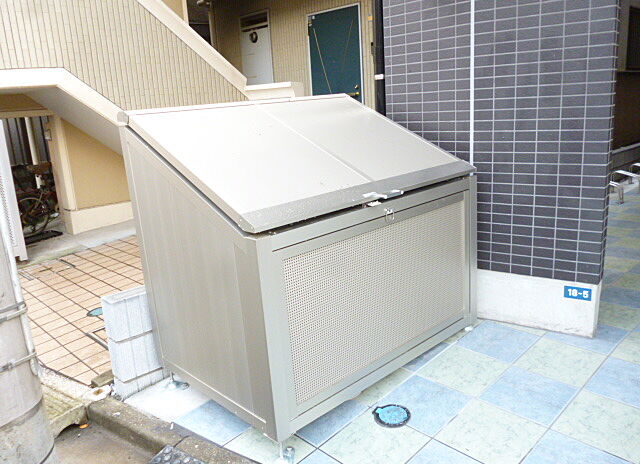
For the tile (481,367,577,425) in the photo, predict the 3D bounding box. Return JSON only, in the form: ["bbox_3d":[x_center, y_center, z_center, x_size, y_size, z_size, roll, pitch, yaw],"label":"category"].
[{"bbox_3d":[0.845,0.662,2.099,0.300,0.015,0.300,-22,22,-39],"label":"tile"}]

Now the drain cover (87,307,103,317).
[{"bbox_3d":[-1.526,0.550,3.565,0.145,0.020,0.145,-22,23,-39],"label":"drain cover"}]

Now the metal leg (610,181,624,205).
[{"bbox_3d":[3.068,-0.402,5.330,0.080,0.220,0.140,-15,17,-41],"label":"metal leg"}]

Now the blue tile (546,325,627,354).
[{"bbox_3d":[1.276,0.488,2.477,0.300,0.015,0.300,-19,20,-40],"label":"blue tile"}]

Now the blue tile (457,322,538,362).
[{"bbox_3d":[0.856,0.535,2.504,0.300,0.015,0.300,-22,22,-39],"label":"blue tile"}]

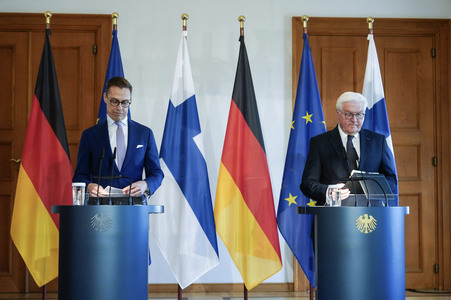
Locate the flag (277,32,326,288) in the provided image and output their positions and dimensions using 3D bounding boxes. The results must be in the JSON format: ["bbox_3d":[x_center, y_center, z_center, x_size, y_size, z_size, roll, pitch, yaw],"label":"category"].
[{"bbox_3d":[0.691,0.079,6.558,0.489,2.184,0.280,0,-4,-4],"label":"flag"}]

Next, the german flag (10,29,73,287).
[{"bbox_3d":[-1.510,0.060,6.409,0.587,2.168,0.280,0,-4,-4],"label":"german flag"}]

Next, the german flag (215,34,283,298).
[{"bbox_3d":[0.196,0.104,6.506,0.579,2.166,0.280,0,-4,-4],"label":"german flag"}]

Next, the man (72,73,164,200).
[{"bbox_3d":[-0.595,0.482,4.218,0.520,1.809,0.420,0,-4,-6],"label":"man"}]

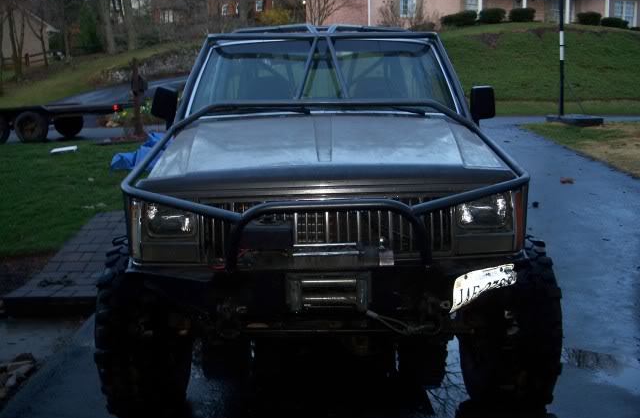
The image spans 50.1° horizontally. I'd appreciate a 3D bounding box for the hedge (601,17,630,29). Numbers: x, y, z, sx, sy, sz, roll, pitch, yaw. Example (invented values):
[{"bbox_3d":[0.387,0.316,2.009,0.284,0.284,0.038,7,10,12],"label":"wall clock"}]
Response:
[{"bbox_3d":[17.878,-11.253,41.500,1.400,0.700,1.100,-8,12,-32],"label":"hedge"}]

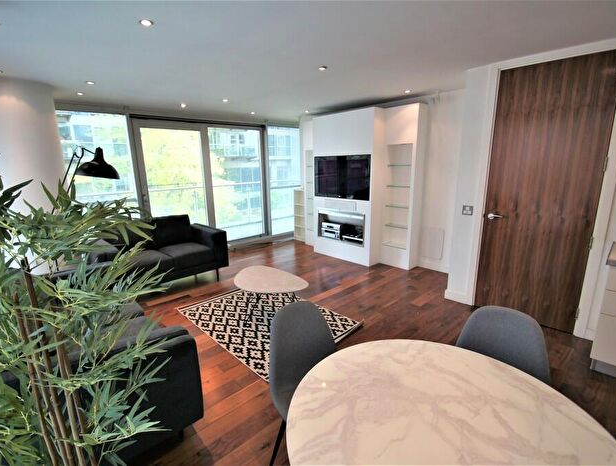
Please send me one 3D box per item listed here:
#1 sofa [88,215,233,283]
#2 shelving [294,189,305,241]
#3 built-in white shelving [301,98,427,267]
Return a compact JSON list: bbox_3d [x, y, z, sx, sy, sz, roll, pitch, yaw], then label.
[{"bbox_3d":[-1.958,0.265,3.880,1.436,0.881,0.940,-13,17,-43],"label":"sofa"},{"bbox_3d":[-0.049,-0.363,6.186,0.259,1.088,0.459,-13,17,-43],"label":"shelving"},{"bbox_3d":[0.698,-0.733,4.883,0.503,2.331,2.275,-13,17,-43],"label":"built-in white shelving"}]

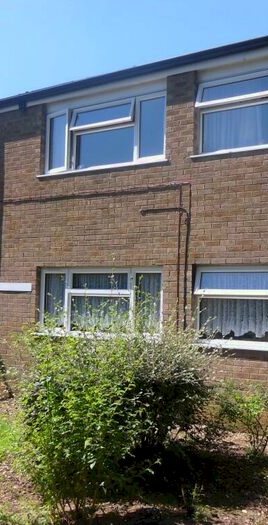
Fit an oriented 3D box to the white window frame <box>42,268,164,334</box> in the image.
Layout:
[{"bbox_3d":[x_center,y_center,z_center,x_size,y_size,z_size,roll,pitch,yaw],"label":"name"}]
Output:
[{"bbox_3d":[-0.546,0.581,9.388,2.337,1.000,0.130,-1,-4,35],"label":"white window frame"}]

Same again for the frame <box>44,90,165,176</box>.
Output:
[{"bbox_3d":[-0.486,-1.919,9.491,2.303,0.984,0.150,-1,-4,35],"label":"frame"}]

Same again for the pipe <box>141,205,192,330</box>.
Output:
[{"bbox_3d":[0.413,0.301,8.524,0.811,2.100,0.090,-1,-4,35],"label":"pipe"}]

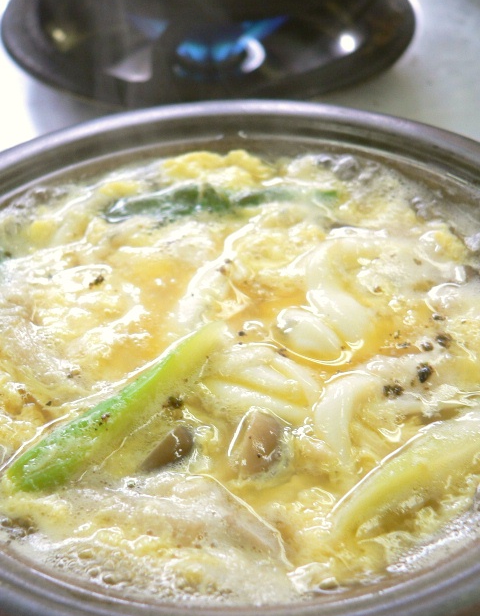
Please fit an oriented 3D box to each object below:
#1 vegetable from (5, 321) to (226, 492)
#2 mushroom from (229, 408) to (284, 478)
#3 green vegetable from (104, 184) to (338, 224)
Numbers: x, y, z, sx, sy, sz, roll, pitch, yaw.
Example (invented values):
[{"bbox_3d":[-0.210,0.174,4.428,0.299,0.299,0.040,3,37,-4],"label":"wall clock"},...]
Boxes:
[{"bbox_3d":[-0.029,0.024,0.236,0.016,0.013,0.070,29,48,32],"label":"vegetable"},{"bbox_3d":[0.004,0.033,0.222,0.013,0.011,0.017,6,40,9],"label":"mushroom"},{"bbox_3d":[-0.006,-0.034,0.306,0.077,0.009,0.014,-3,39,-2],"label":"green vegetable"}]

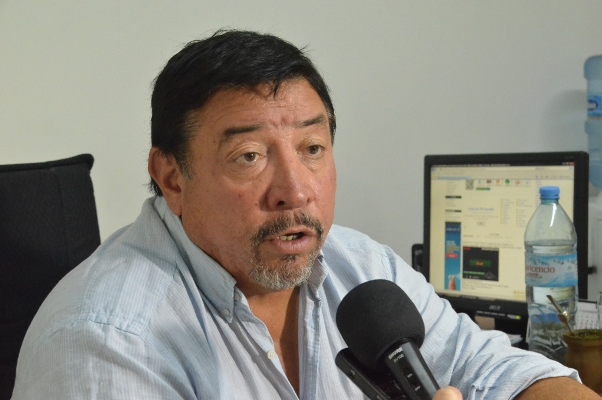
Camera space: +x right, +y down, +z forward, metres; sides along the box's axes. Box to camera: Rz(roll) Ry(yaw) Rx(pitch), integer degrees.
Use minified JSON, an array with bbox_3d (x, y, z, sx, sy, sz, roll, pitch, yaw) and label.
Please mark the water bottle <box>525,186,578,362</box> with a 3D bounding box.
[{"bbox_3d":[0.402,0.139,1.690,0.085,0.320,0.085,-1,3,12],"label":"water bottle"}]

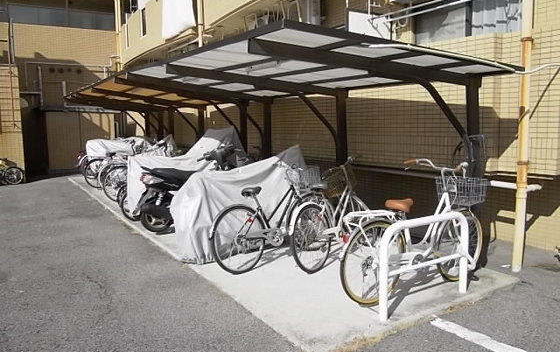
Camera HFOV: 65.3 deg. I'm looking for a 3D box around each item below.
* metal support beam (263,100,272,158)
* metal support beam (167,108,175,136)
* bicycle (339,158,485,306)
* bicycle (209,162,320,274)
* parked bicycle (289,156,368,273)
[{"bbox_3d":[-0.195,-0.369,7.627,0.100,1.900,0.100,-5,8,-32],"label":"metal support beam"},{"bbox_3d":[-2.953,-0.844,11.932,0.100,1.900,0.100,-5,8,-32],"label":"metal support beam"},{"bbox_3d":[1.229,0.504,3.791,1.760,1.050,0.550,-5,8,-29],"label":"bicycle"},{"bbox_3d":[-0.042,0.408,4.743,0.550,1.050,1.760,5,9,39],"label":"bicycle"},{"bbox_3d":[0.640,0.396,4.764,0.550,1.050,1.760,4,8,34],"label":"parked bicycle"}]

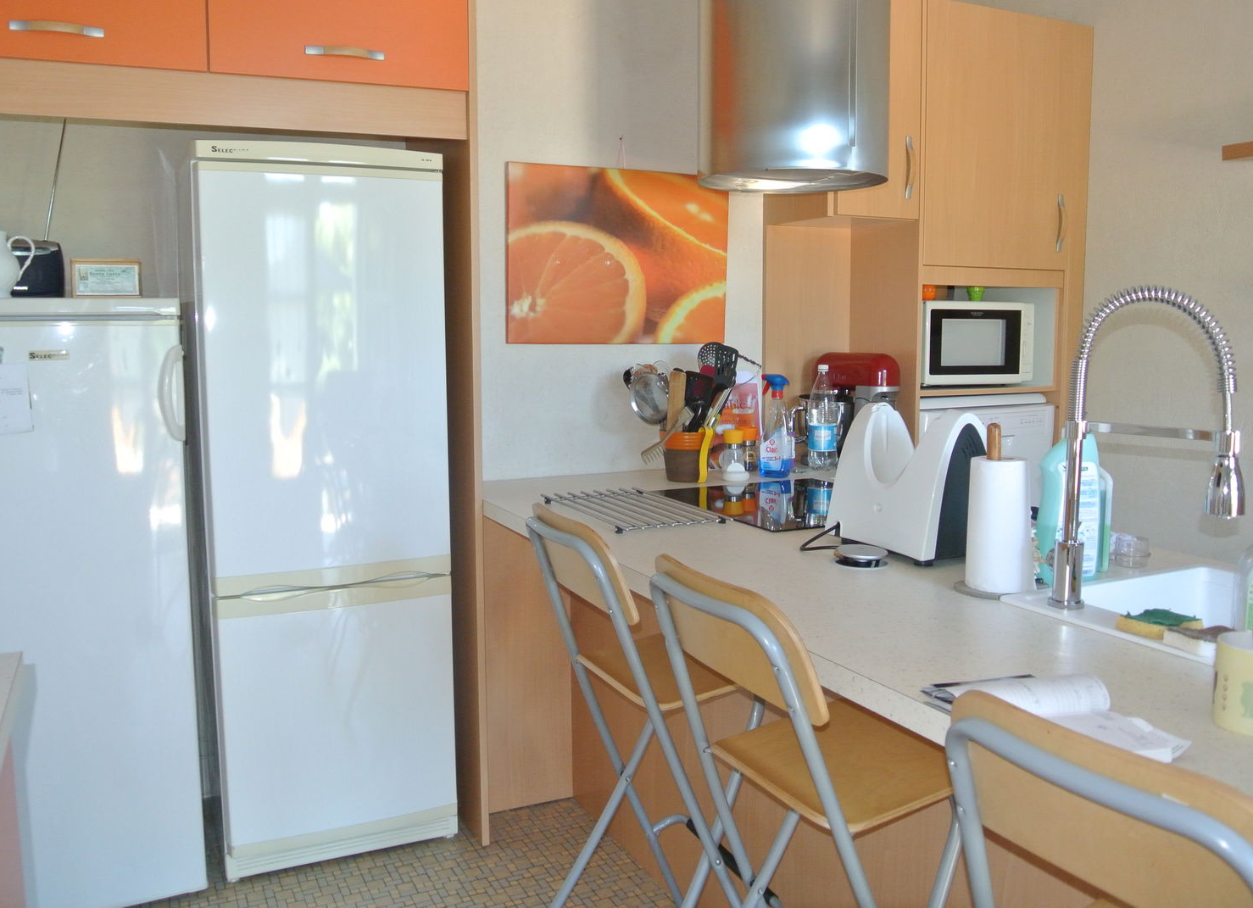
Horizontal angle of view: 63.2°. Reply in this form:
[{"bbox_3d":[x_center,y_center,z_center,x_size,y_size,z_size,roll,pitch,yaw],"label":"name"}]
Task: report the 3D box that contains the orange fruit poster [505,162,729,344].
[{"bbox_3d":[-0.015,-0.562,2.923,0.689,0.490,0.025,-3,8,-24],"label":"orange fruit poster"}]

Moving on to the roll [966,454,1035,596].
[{"bbox_3d":[0.598,0.104,1.617,0.108,0.217,0.108,0,7,0],"label":"roll"}]

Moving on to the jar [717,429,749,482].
[{"bbox_3d":[0.301,0.000,2.873,0.080,0.142,0.080,0,7,0],"label":"jar"}]

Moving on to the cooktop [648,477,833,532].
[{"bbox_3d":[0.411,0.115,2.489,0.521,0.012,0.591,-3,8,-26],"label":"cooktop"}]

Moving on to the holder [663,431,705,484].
[{"bbox_3d":[0.163,0.004,2.864,0.120,0.137,0.120,0,7,0],"label":"holder"}]

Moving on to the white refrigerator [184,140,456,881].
[{"bbox_3d":[-0.836,0.122,2.749,0.580,1.752,0.600,-3,8,-24],"label":"white refrigerator"}]

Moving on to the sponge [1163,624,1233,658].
[{"bbox_3d":[0.756,0.238,1.312,0.065,0.027,0.095,-2,7,-13],"label":"sponge"}]

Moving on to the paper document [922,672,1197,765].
[{"bbox_3d":[0.461,0.273,1.094,0.193,0.032,0.258,-3,8,-24],"label":"paper document"}]

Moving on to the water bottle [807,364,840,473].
[{"bbox_3d":[0.599,-0.112,3.079,0.088,0.315,0.088,0,7,0],"label":"water bottle"}]

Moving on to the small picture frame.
[{"bbox_3d":[-1.283,-0.428,2.515,0.151,0.101,0.020,-3,8,-24],"label":"small picture frame"}]

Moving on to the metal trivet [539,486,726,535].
[{"bbox_3d":[0.009,0.123,2.362,0.260,0.022,0.482,-3,8,-24],"label":"metal trivet"}]

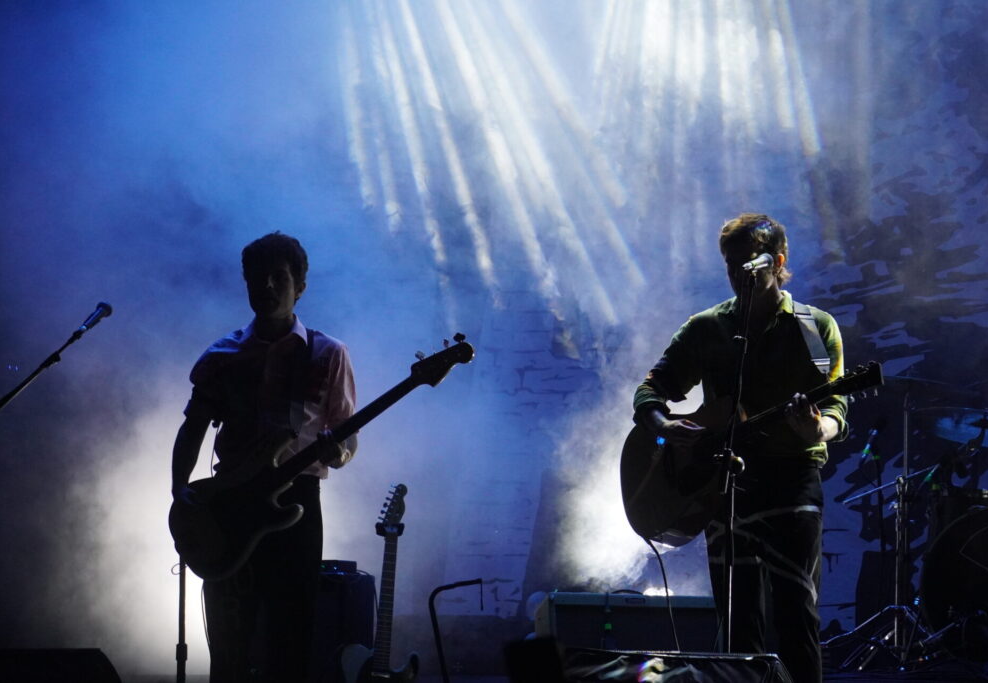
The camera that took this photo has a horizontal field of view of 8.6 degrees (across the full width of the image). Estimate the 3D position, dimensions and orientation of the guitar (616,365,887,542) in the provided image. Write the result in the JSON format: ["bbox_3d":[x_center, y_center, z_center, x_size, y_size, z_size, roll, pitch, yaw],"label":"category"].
[{"bbox_3d":[0.801,0.287,20.162,1.042,0.404,0.118,-27,-32,35],"label":"guitar"}]

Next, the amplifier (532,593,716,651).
[{"bbox_3d":[0.460,1.109,22.007,0.592,0.485,0.250,1,-16,-11],"label":"amplifier"}]

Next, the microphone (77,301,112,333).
[{"bbox_3d":[-1.242,-0.076,20.600,0.052,0.052,0.163,-41,0,37],"label":"microphone"}]

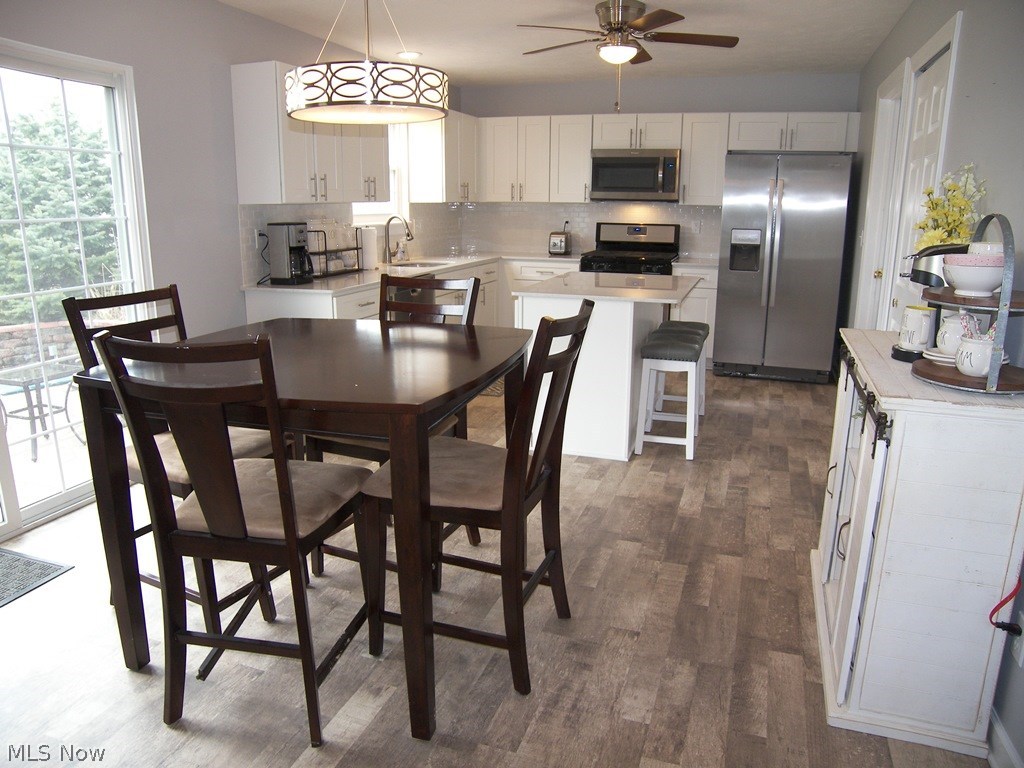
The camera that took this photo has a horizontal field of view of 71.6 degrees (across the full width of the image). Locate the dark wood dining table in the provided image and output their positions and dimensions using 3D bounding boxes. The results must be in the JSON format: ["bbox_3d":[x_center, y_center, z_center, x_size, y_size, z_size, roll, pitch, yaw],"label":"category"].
[{"bbox_3d":[-0.578,0.341,2.404,1.129,0.931,1.129,4,15,15],"label":"dark wood dining table"}]

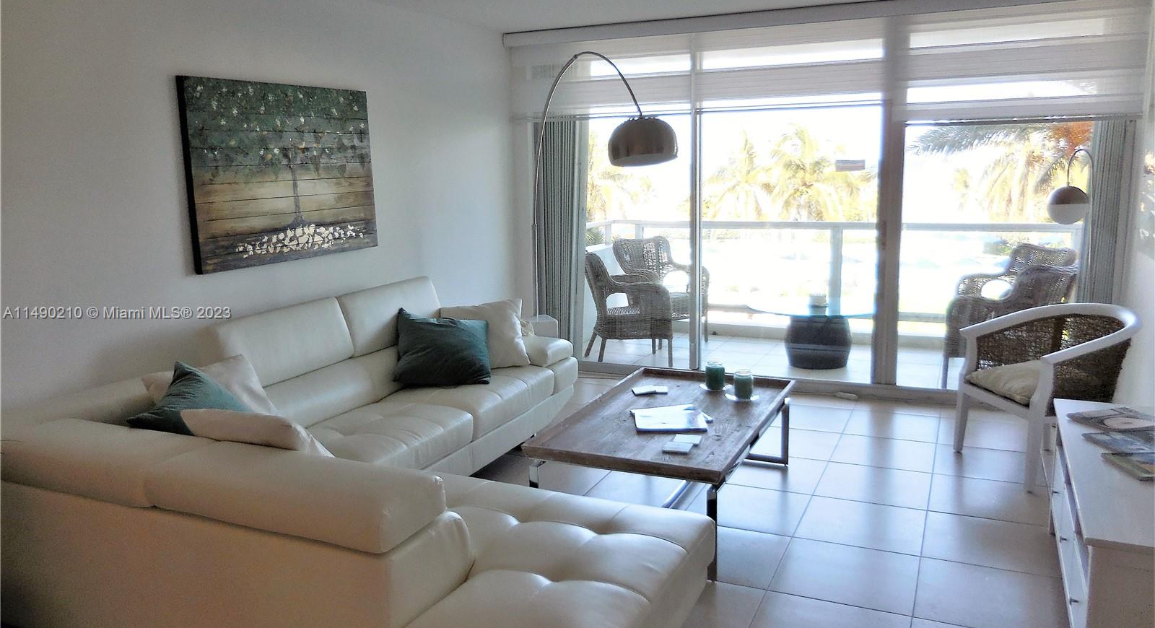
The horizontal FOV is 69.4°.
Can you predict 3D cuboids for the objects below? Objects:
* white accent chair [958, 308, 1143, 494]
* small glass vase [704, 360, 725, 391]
[{"bbox_3d":[2.417,0.392,4.285,0.640,0.820,0.695,-2,10,-6],"label":"white accent chair"},{"bbox_3d":[0.731,0.328,4.423,0.106,0.139,0.106,3,11,25],"label":"small glass vase"}]

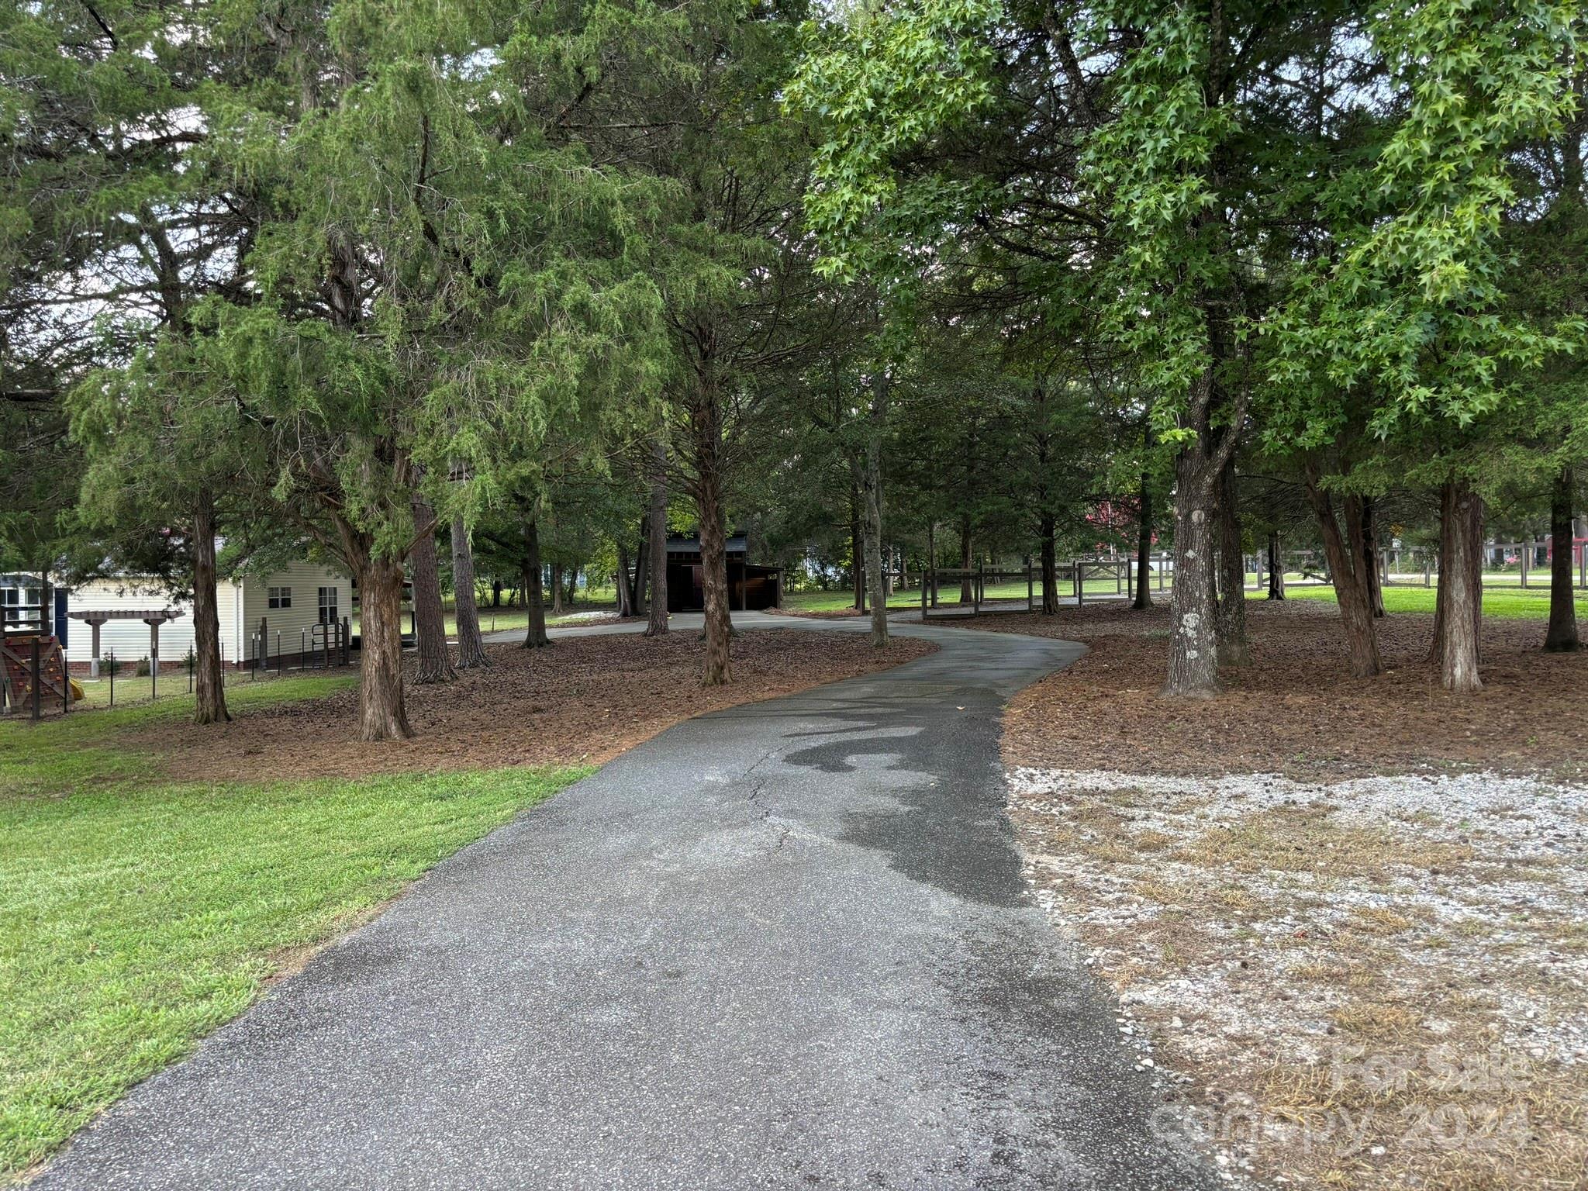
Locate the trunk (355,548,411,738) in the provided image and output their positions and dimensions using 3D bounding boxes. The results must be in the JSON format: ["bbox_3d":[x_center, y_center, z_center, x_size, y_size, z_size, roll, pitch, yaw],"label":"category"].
[{"bbox_3d":[-4.689,0.573,13.600,0.618,2.150,0.573,0,0,0],"label":"trunk"}]

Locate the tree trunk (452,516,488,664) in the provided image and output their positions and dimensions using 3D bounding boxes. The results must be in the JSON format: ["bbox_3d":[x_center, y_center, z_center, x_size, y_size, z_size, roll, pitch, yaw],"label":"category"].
[{"bbox_3d":[-7.344,-0.098,27.000,0.800,3.482,0.620,0,0,0],"label":"tree trunk"}]

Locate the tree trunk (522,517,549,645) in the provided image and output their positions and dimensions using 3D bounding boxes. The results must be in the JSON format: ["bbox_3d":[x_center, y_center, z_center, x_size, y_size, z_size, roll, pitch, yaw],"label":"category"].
[{"bbox_3d":[-6.599,-0.349,30.500,0.666,3.331,0.600,0,1,0],"label":"tree trunk"}]

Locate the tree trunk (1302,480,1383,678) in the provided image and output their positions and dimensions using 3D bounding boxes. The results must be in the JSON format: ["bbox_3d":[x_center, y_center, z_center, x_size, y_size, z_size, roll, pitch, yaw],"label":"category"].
[{"bbox_3d":[6.820,-0.231,14.800,0.970,2.509,0.533,0,1,0],"label":"tree trunk"}]

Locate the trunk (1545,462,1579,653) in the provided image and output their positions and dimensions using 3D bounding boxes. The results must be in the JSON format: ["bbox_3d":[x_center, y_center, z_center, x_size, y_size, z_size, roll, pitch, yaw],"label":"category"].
[{"bbox_3d":[10.945,-0.539,17.000,0.454,2.652,0.420,0,0,0],"label":"trunk"}]

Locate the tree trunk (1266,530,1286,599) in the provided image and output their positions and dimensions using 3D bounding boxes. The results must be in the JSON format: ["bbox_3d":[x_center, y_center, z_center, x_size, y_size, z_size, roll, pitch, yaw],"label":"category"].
[{"bbox_3d":[14.345,-0.905,35.500,0.591,2.068,0.532,0,1,0],"label":"tree trunk"}]

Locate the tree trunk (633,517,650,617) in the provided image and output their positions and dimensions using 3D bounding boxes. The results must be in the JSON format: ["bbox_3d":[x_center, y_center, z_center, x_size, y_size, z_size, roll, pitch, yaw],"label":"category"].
[{"bbox_3d":[-5.501,-1.029,43.000,0.581,3.623,0.494,0,1,0],"label":"tree trunk"}]

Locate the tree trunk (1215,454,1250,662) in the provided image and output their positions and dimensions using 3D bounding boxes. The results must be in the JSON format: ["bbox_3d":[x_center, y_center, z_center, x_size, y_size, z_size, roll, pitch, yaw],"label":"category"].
[{"bbox_3d":[5.744,-0.438,15.600,0.416,2.710,0.386,0,0,0],"label":"tree trunk"}]

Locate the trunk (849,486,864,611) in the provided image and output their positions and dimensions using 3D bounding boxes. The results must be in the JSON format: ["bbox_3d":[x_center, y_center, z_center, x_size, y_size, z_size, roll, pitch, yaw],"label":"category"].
[{"bbox_3d":[2.259,-1.767,43.000,0.510,4.652,0.400,0,0,0],"label":"trunk"}]

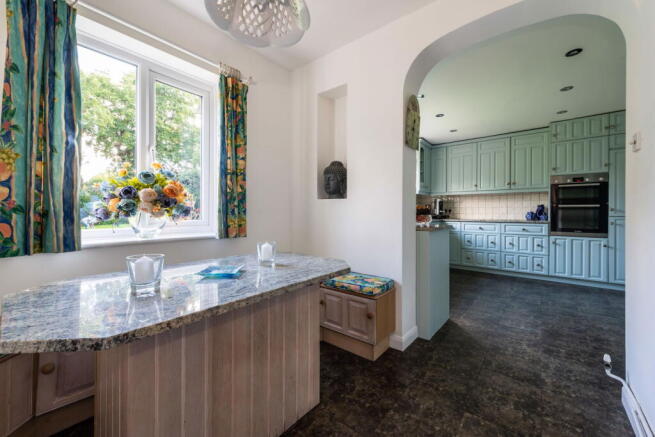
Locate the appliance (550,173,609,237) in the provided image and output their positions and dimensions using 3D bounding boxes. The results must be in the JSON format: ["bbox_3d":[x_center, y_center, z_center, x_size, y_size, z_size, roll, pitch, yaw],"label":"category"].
[{"bbox_3d":[3.764,-0.189,3.859,0.593,0.890,0.570,0,1,40],"label":"appliance"}]

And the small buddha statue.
[{"bbox_3d":[0.095,-0.355,2.411,0.235,0.367,0.220,0,0,40],"label":"small buddha statue"}]

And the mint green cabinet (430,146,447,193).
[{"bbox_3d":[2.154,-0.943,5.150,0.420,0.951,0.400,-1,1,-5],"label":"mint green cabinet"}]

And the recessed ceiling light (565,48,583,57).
[{"bbox_3d":[2.152,-1.442,2.222,0.104,0.024,0.104,0,0,40],"label":"recessed ceiling light"}]

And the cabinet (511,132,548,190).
[{"bbox_3d":[3.450,-0.938,4.349,0.493,0.910,0.339,0,0,40],"label":"cabinet"}]

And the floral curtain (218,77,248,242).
[{"bbox_3d":[-0.737,-0.467,2.031,0.120,1.230,0.195,0,0,40],"label":"floral curtain"}]

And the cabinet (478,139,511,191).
[{"bbox_3d":[3.070,-0.947,4.667,0.498,0.900,0.339,0,0,40],"label":"cabinet"}]

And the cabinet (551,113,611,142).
[{"bbox_3d":[3.757,-1.283,3.849,0.602,0.298,0.570,0,1,40],"label":"cabinet"}]

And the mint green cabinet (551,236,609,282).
[{"bbox_3d":[3.791,0.568,3.894,0.601,0.610,0.580,0,0,40],"label":"mint green cabinet"}]

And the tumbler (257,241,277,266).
[{"bbox_3d":[-0.374,0.217,1.572,0.122,0.138,0.122,-1,1,0],"label":"tumbler"}]

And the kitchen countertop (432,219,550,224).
[{"bbox_3d":[2.788,0.061,4.678,1.940,0.034,0.600,0,1,40],"label":"kitchen countertop"}]

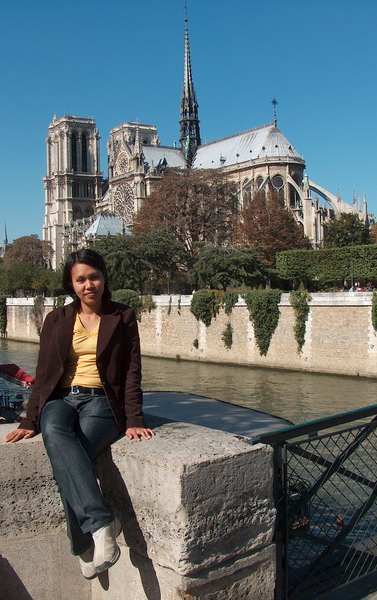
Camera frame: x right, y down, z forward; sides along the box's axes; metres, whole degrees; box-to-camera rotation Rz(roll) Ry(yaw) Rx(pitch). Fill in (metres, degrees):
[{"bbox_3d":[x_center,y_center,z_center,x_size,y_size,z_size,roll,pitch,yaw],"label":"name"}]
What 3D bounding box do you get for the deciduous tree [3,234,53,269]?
[{"bbox_3d":[-44.722,-9.028,178.000,14.000,18.500,13.500,0,0,0],"label":"deciduous tree"}]

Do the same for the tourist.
[{"bbox_3d":[-0.473,0.419,2.710,0.650,1.300,0.640,0,0,3],"label":"tourist"}]

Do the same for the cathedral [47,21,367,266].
[{"bbox_3d":[-0.155,-49.393,208.028,48.000,96.000,129.000,-3,2,-35],"label":"cathedral"}]

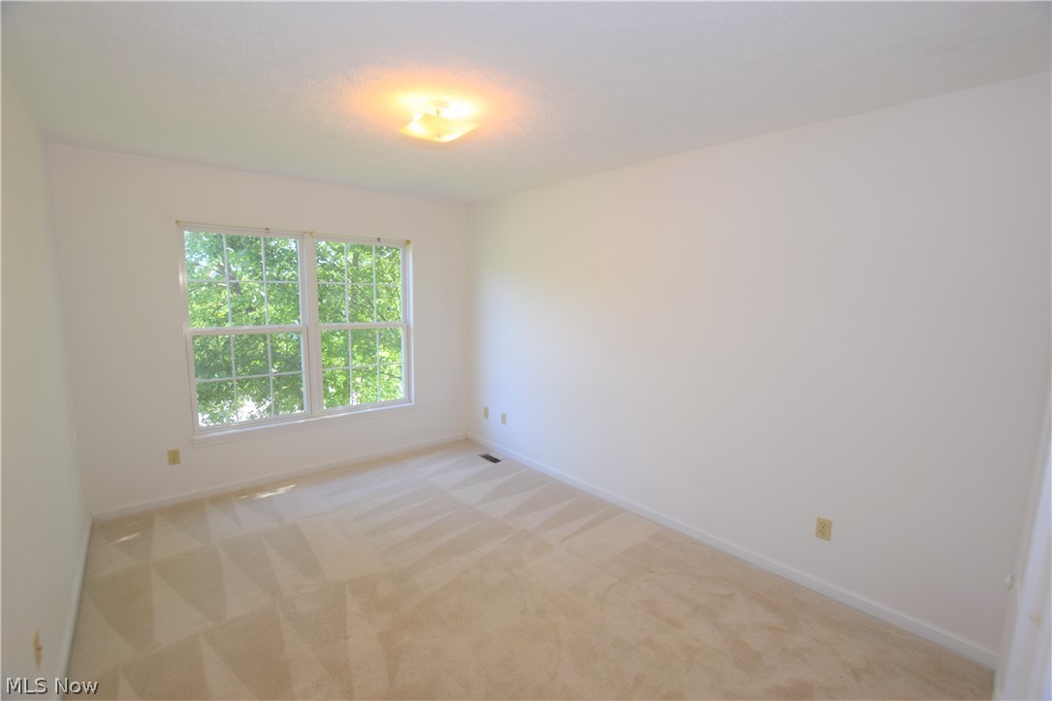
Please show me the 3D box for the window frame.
[{"bbox_3d":[-1.798,-0.192,3.742,1.719,1.517,0.100,-6,10,-41],"label":"window frame"}]

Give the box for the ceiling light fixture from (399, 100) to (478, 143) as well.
[{"bbox_3d":[-0.404,-1.071,2.023,0.280,0.160,0.280,-6,10,-41],"label":"ceiling light fixture"}]

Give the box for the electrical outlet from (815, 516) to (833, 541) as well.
[{"bbox_3d":[1.592,0.955,2.340,0.010,0.115,0.071,-6,10,-41],"label":"electrical outlet"}]

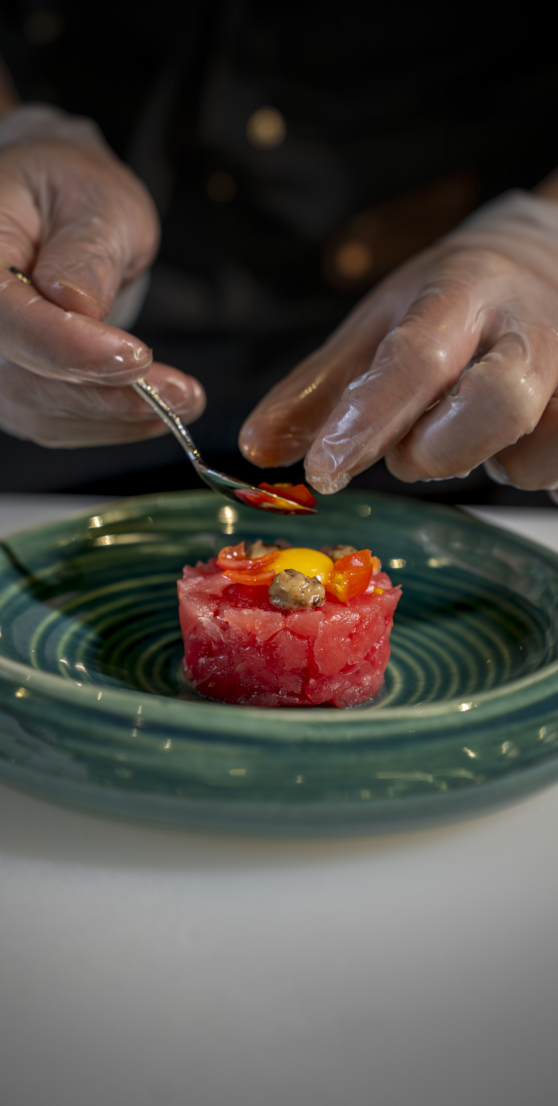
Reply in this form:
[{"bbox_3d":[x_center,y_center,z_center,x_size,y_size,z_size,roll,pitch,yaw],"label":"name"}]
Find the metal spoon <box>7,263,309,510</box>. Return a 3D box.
[{"bbox_3d":[-0.045,-0.050,0.586,0.141,0.018,0.030,39,7,17],"label":"metal spoon"}]

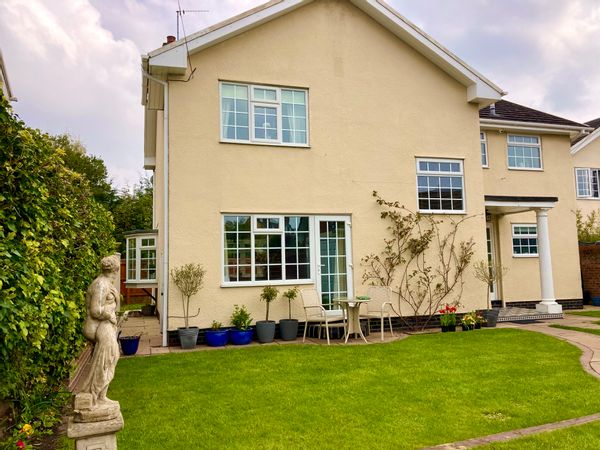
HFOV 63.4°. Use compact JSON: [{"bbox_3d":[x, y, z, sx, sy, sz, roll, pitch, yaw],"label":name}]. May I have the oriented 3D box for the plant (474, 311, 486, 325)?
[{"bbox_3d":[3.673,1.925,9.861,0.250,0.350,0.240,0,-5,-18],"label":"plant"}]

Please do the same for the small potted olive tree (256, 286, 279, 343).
[{"bbox_3d":[-0.623,1.673,9.094,0.386,1.014,0.386,0,-6,-18],"label":"small potted olive tree"}]

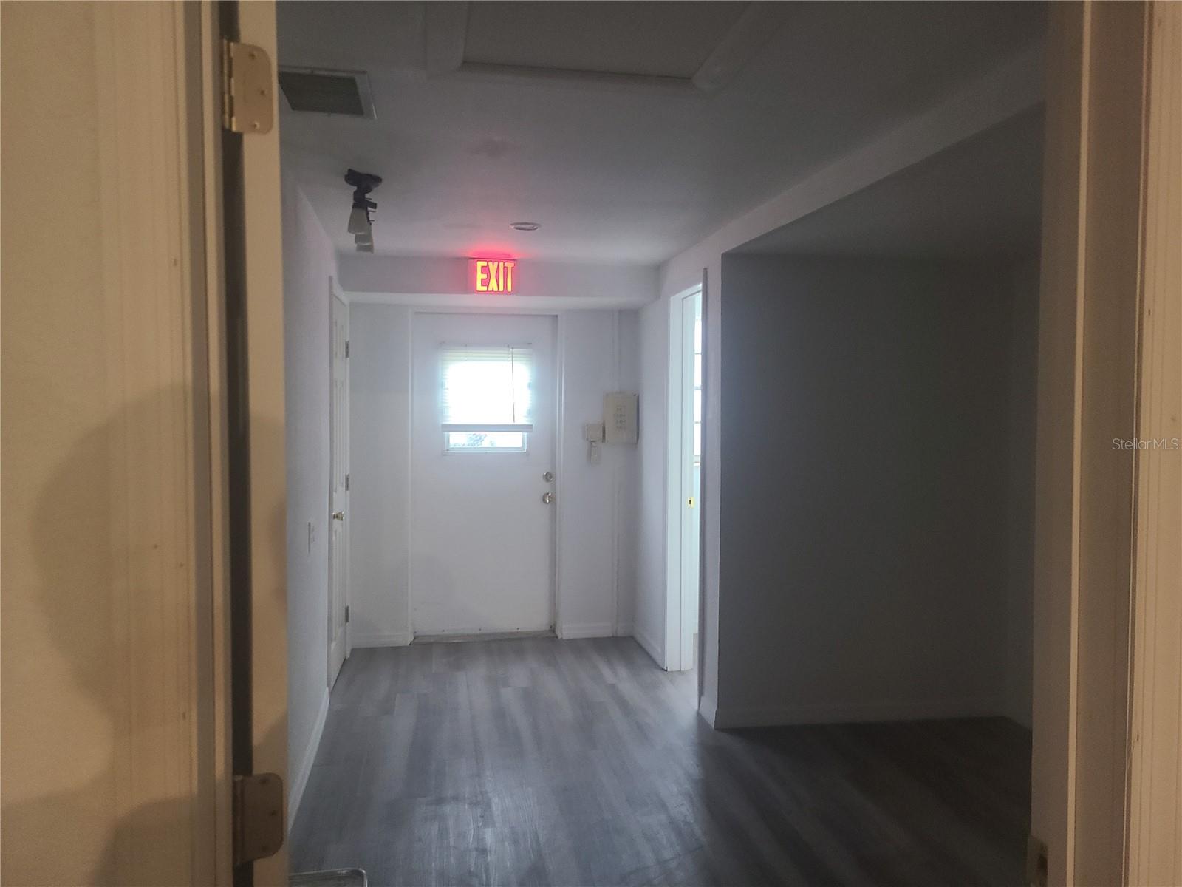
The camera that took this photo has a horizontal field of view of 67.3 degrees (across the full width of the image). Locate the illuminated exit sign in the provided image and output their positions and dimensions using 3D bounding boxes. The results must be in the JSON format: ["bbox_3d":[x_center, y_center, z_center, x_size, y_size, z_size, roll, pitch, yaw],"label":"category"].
[{"bbox_3d":[-0.529,-0.908,4.861,0.285,0.192,0.050,0,3,-10],"label":"illuminated exit sign"}]

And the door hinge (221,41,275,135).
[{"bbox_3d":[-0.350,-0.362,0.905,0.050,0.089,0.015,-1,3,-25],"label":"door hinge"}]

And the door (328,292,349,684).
[{"bbox_3d":[-1.383,0.253,4.888,0.037,2.040,0.610,0,3,-10],"label":"door"}]

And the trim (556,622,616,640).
[{"bbox_3d":[-0.032,1.202,5.712,0.370,0.097,0.015,0,3,-10],"label":"trim"}]

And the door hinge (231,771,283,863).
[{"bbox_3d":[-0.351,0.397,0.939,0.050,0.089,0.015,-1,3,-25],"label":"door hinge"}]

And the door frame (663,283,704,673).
[{"bbox_3d":[0.547,0.224,4.632,0.150,2.150,0.730,0,3,-10],"label":"door frame"}]

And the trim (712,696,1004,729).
[{"bbox_3d":[1.281,1.273,4.207,1.435,0.094,0.015,0,3,-7],"label":"trim"}]

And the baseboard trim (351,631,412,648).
[{"bbox_3d":[-1.295,1.211,5.483,0.355,0.095,0.015,0,3,-10],"label":"baseboard trim"}]

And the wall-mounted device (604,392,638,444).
[{"bbox_3d":[0.181,-0.164,5.646,0.205,0.330,0.070,0,3,-10],"label":"wall-mounted device"}]

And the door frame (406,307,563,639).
[{"bbox_3d":[-0.666,0.200,5.662,0.910,2.030,0.045,0,3,-10],"label":"door frame"}]

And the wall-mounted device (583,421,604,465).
[{"bbox_3d":[0.012,-0.001,5.633,0.115,0.255,0.050,0,3,-10],"label":"wall-mounted device"}]

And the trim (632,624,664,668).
[{"bbox_3d":[0.347,1.218,5.387,0.015,0.094,0.740,0,3,-10],"label":"trim"}]

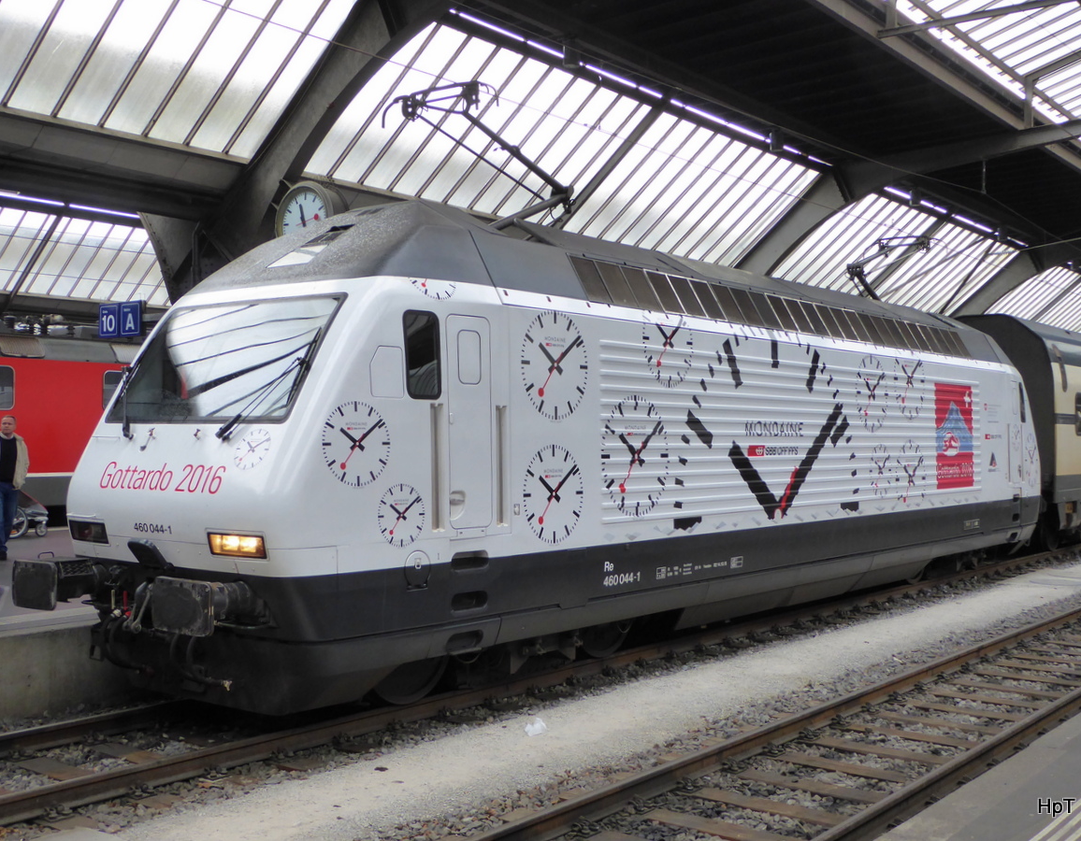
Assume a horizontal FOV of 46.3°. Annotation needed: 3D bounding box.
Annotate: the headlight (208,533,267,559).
[{"bbox_3d":[-2.105,0.872,8.859,0.550,0.165,0.100,0,8,31],"label":"headlight"}]

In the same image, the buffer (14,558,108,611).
[{"bbox_3d":[-3.658,1.251,9.798,0.570,0.360,0.585,0,-1,37],"label":"buffer"}]

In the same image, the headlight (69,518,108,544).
[{"bbox_3d":[-3.534,0.882,9.955,0.550,0.165,0.100,-1,8,43],"label":"headlight"}]

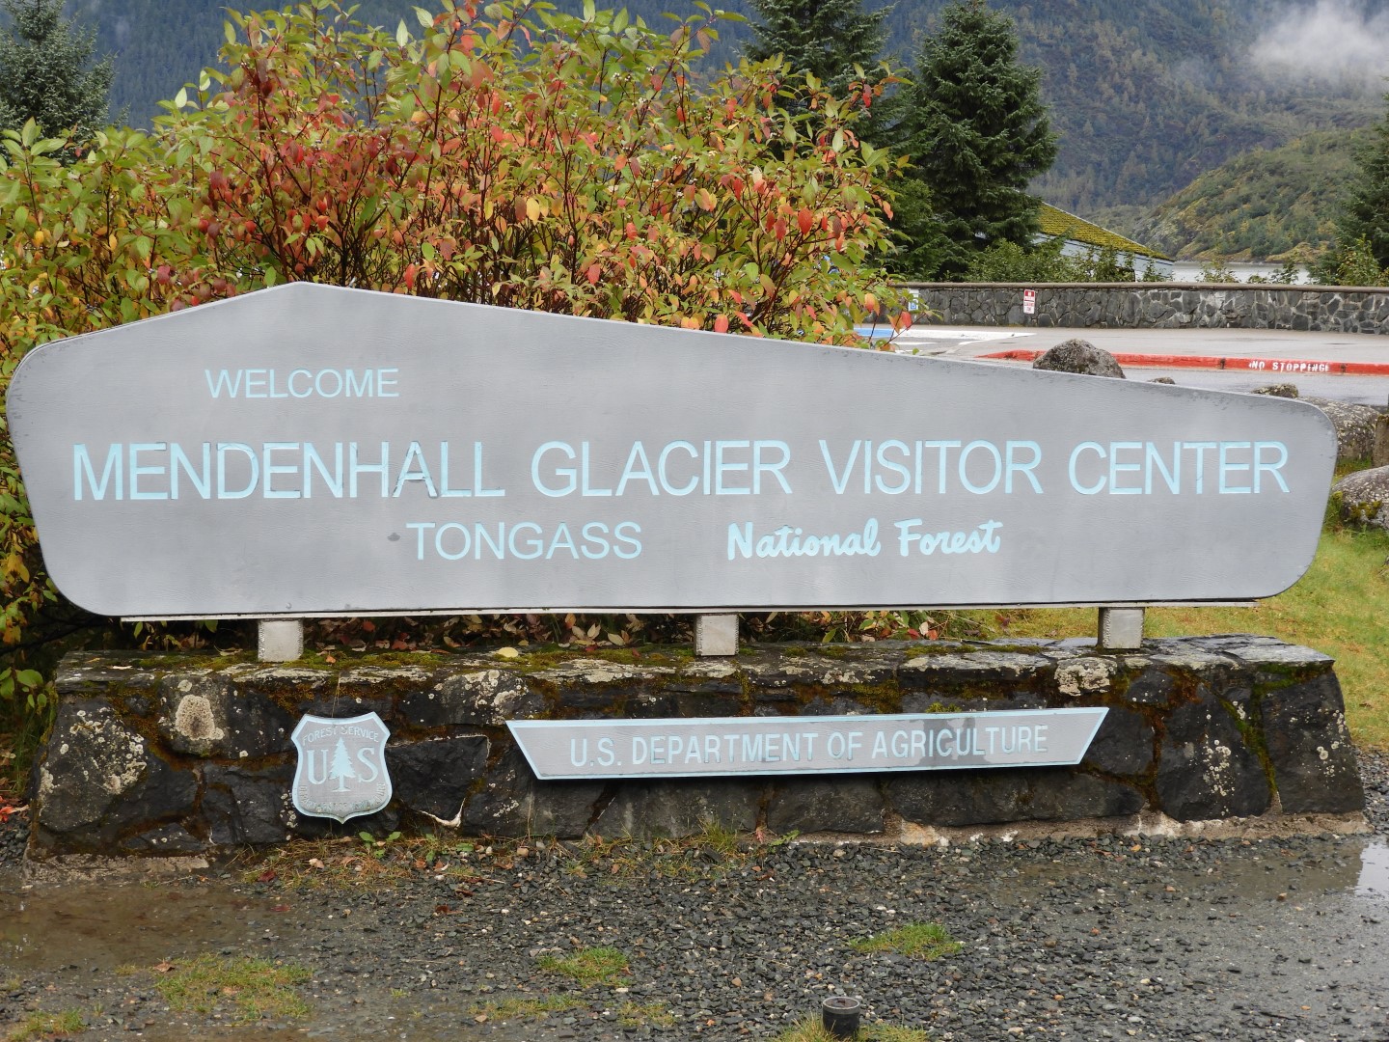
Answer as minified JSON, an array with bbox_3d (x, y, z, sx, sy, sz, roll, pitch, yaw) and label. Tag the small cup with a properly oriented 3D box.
[{"bbox_3d":[0.313,1.052,5.522,0.080,0.064,0.080,1,6,0],"label":"small cup"}]

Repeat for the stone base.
[{"bbox_3d":[0.032,0.620,7.459,3.730,0.488,0.560,0,6,-10],"label":"stone base"}]

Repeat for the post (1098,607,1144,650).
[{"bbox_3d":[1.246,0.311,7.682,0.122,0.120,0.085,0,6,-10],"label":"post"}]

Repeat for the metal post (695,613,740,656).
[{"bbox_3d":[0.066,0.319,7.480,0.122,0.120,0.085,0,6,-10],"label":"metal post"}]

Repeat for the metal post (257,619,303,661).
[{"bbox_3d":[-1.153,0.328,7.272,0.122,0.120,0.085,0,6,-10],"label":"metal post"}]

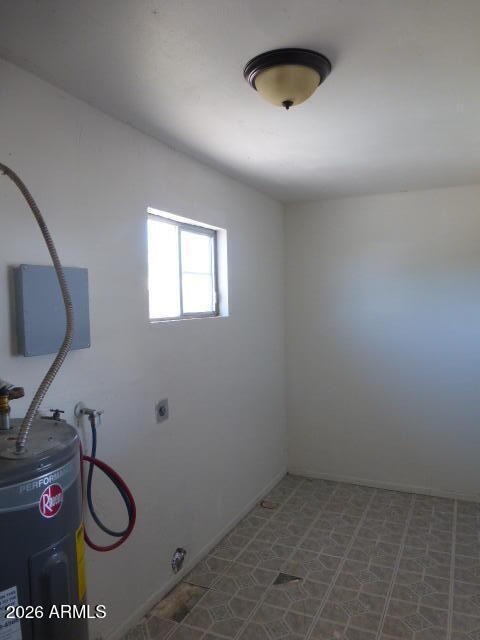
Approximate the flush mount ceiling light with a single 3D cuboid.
[{"bbox_3d":[0.179,-0.861,1.736,0.325,0.143,0.325,-1,3,0],"label":"flush mount ceiling light"}]

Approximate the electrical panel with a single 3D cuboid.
[{"bbox_3d":[-0.725,-0.040,1.805,0.055,0.327,0.321,0,3,26],"label":"electrical panel"}]

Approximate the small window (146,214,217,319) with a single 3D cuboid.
[{"bbox_3d":[-0.347,-0.299,2.831,0.070,0.597,0.873,0,3,26],"label":"small window"}]

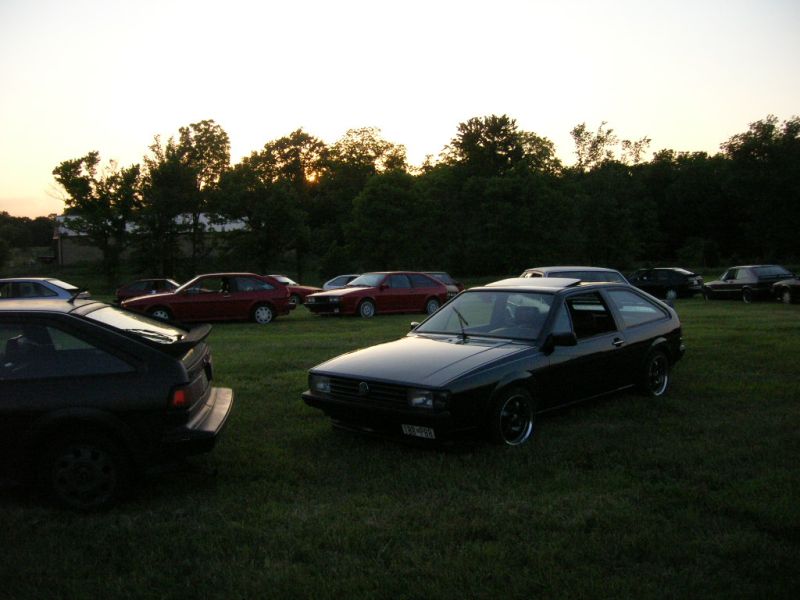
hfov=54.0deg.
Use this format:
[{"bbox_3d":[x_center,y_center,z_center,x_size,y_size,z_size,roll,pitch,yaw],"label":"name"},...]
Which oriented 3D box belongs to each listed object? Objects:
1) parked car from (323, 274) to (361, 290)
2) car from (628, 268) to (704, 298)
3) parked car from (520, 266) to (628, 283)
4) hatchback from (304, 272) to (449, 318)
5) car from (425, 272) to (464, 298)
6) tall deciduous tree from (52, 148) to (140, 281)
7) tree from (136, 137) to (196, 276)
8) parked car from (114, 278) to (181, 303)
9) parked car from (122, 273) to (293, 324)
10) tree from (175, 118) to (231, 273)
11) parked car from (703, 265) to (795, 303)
[{"bbox_3d":[-0.850,-0.309,30.500,4.100,1.300,1.640,0,3,24],"label":"parked car"},{"bbox_3d":[10.250,-0.666,32.500,4.050,1.290,1.630,1,4,45],"label":"car"},{"bbox_3d":[2.980,0.052,15.200,1.670,1.380,4.150,-2,3,-16],"label":"parked car"},{"bbox_3d":[-0.550,-0.137,21.500,4.100,1.270,1.630,-3,3,-41],"label":"hatchback"},{"bbox_3d":[0.950,-0.430,31.000,1.650,1.310,4.100,-2,3,-20],"label":"car"},{"bbox_3d":[-31.775,-8.713,82.000,8.000,13.400,8.800,-1,3,0],"label":"tall deciduous tree"},{"bbox_3d":[-25.852,-10.352,87.000,6.800,15.600,6.800,-1,3,0],"label":"tree"},{"bbox_3d":[-9.300,-0.161,31.500,4.150,1.290,1.640,-1,3,-3],"label":"parked car"},{"bbox_3d":[-4.650,-0.025,19.350,4.100,1.270,1.630,-2,3,-11],"label":"parked car"},{"bbox_3d":[-23.006,-12.352,92.000,6.600,17.800,6.600,-1,3,0],"label":"tree"},{"bbox_3d":[12.800,-0.631,29.300,1.630,1.310,4.000,-2,3,-11],"label":"parked car"}]

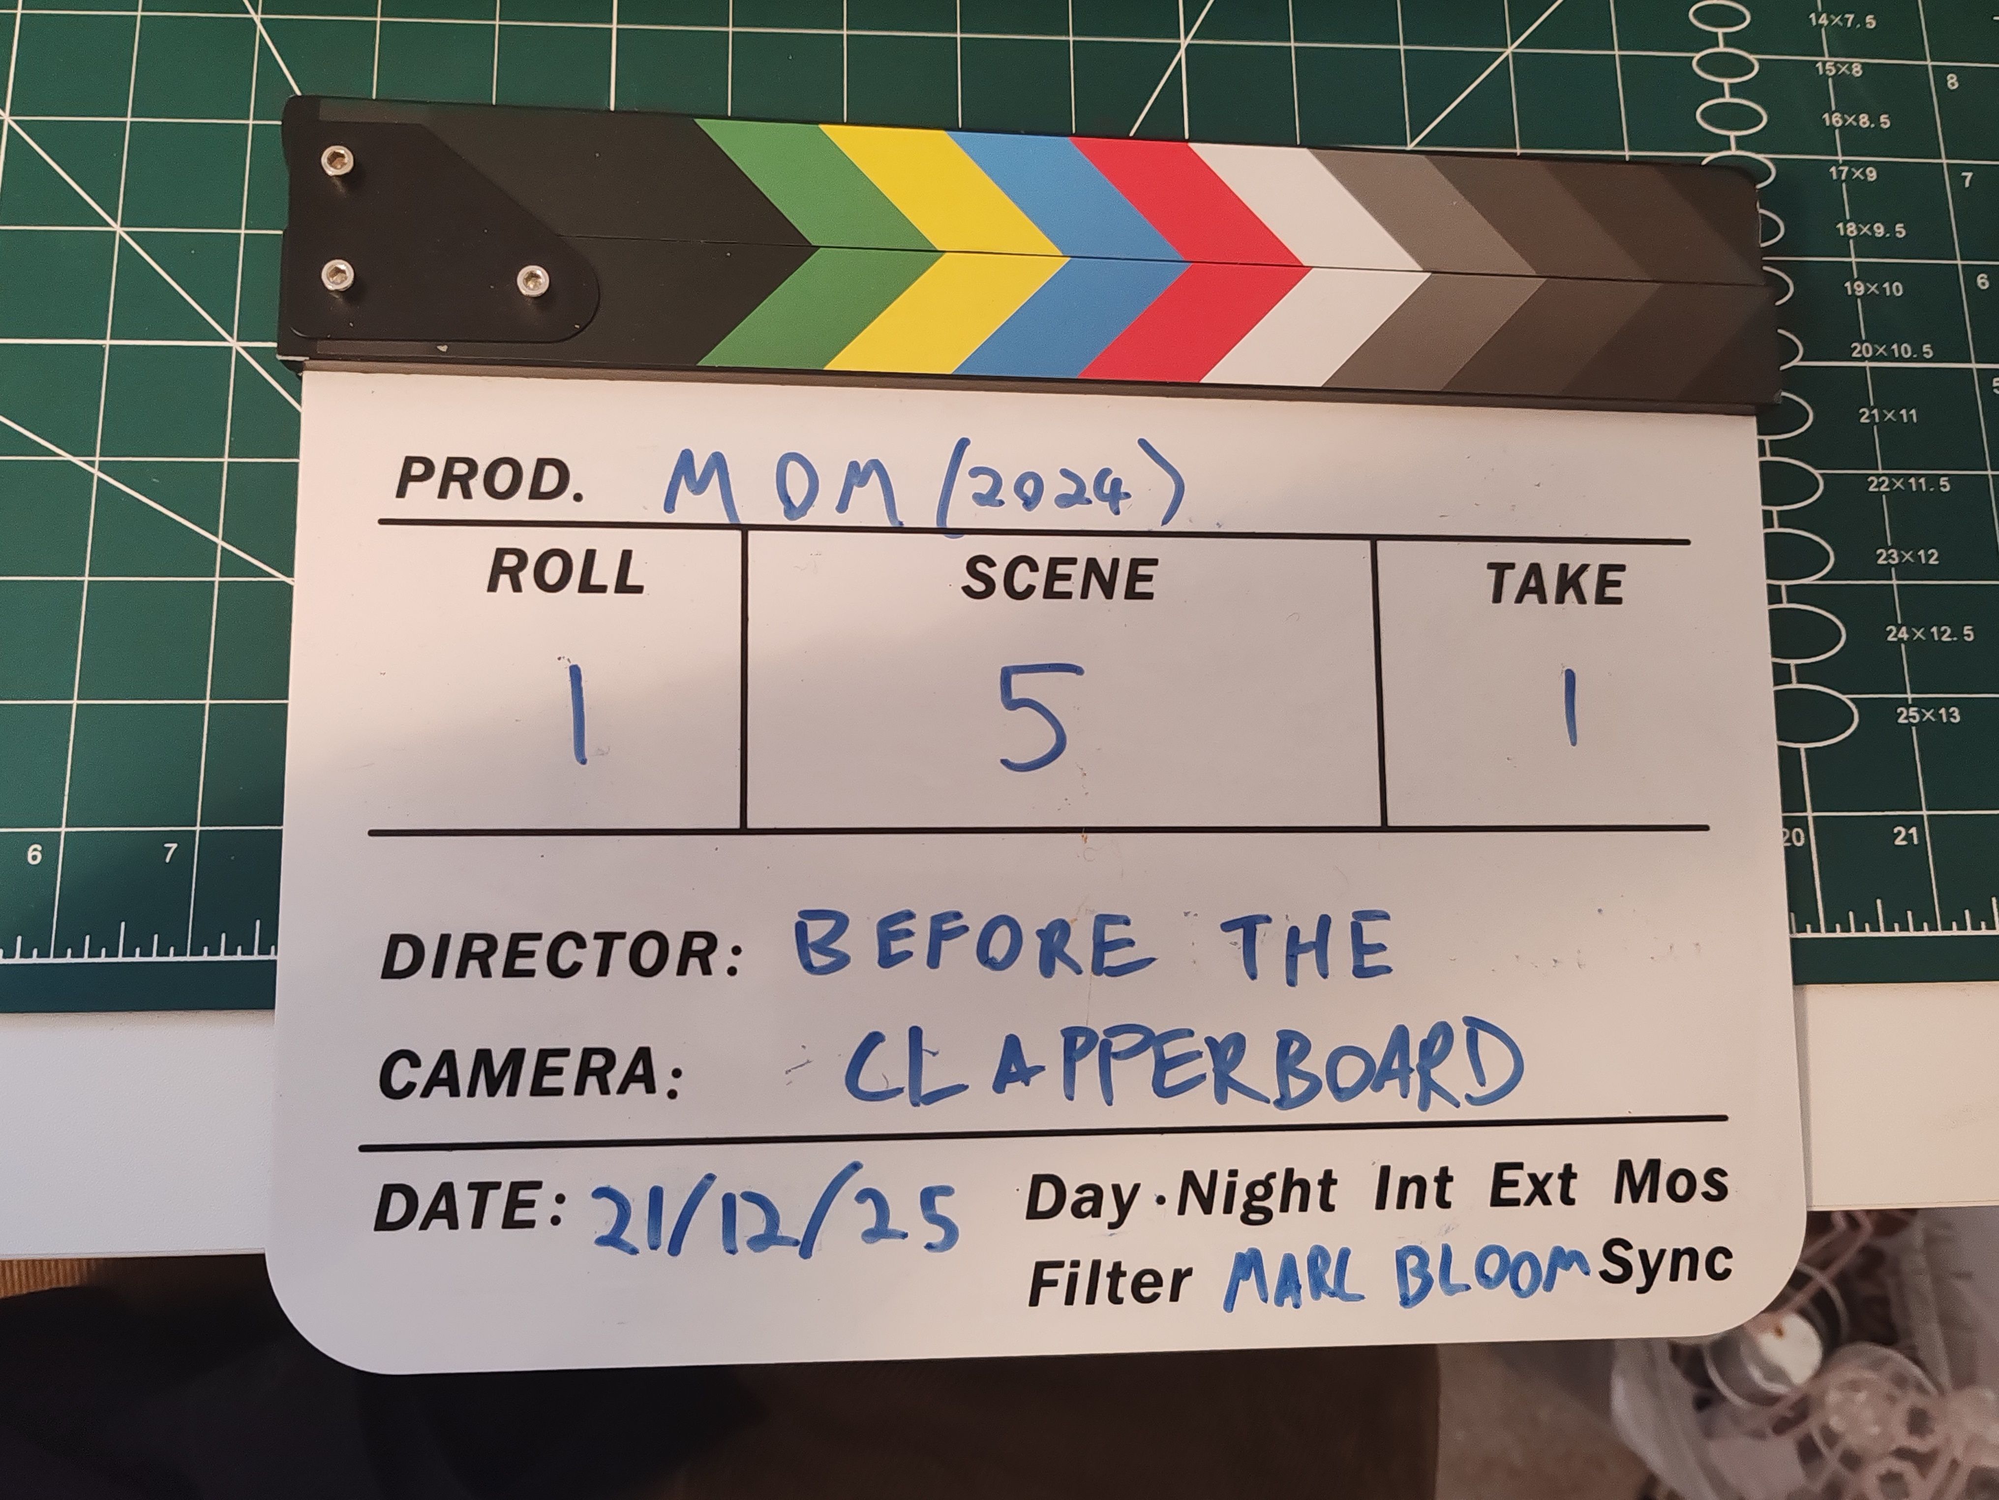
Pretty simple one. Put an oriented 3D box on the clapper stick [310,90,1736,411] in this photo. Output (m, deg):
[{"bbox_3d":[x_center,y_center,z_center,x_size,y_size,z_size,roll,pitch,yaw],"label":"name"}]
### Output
[{"bbox_3d":[0.011,-0.099,0.324,0.306,0.018,0.052,1,84,-5],"label":"clapper stick"}]

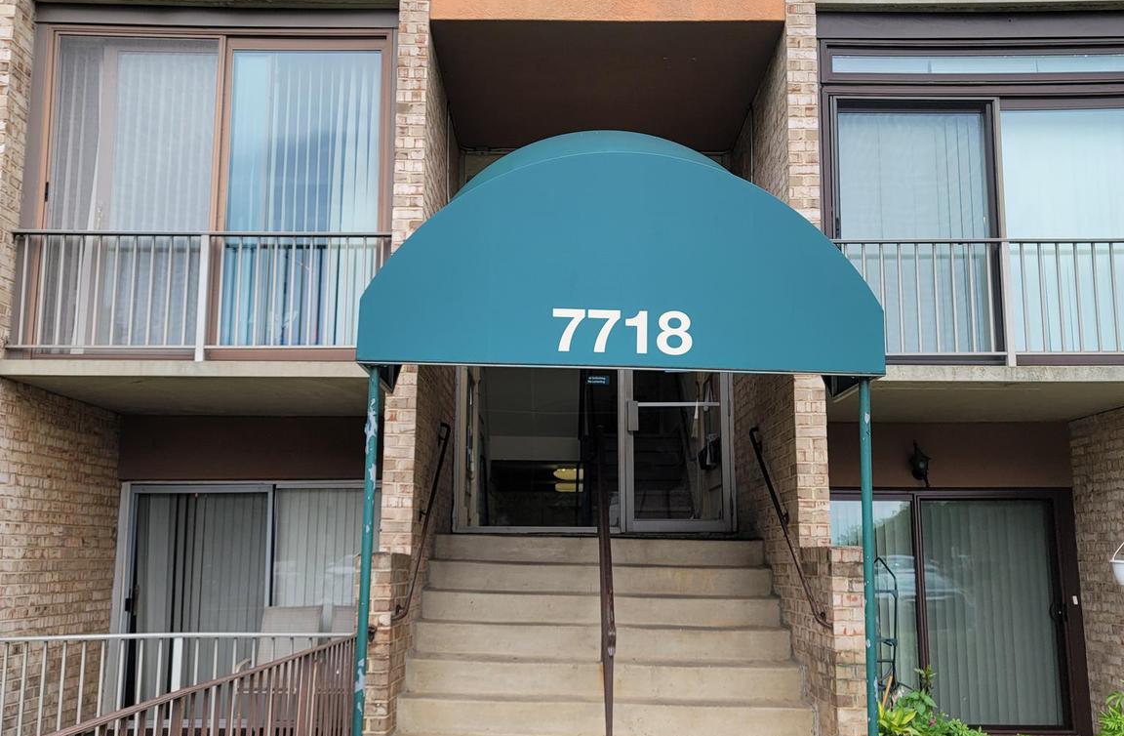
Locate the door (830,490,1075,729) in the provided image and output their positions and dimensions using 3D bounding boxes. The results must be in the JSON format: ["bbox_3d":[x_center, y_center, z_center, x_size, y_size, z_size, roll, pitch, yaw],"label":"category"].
[{"bbox_3d":[3.120,2.048,9.212,2.400,2.005,0.120,0,-9,0],"label":"door"}]

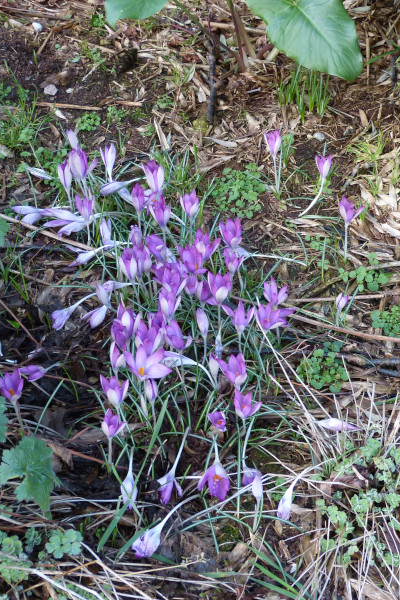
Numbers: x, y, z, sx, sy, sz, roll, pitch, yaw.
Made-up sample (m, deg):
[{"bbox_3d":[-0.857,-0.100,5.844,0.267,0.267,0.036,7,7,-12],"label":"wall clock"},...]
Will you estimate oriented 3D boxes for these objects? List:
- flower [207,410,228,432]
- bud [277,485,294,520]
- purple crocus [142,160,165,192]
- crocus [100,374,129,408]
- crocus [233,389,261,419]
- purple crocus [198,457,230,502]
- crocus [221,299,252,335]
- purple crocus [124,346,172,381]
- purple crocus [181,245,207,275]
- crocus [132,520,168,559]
[{"bbox_3d":[0.021,0.145,1.102,0.024,0.024,0.034,5,2,6],"label":"flower"},{"bbox_3d":[0.096,0.228,1.040,0.017,0.041,0.017,21,0,6],"label":"bud"},{"bbox_3d":[-0.068,-0.182,1.360,0.031,0.043,0.031,0,43,0],"label":"purple crocus"},{"bbox_3d":[-0.099,0.106,1.070,0.033,0.039,0.032,0,43,0],"label":"crocus"},{"bbox_3d":[0.055,0.122,1.094,0.033,0.044,0.033,2,53,-2],"label":"crocus"},{"bbox_3d":[0.017,0.205,1.057,0.036,0.034,0.047,-3,75,-1],"label":"purple crocus"},{"bbox_3d":[0.048,0.023,1.193,0.037,0.044,0.036,0,42,0],"label":"crocus"},{"bbox_3d":[-0.060,0.075,1.090,0.055,0.035,0.050,0,43,0],"label":"purple crocus"},{"bbox_3d":[-0.009,-0.057,1.293,0.036,0.044,0.036,0,51,0],"label":"purple crocus"},{"bbox_3d":[-0.054,0.261,1.011,0.041,0.027,0.025,-52,30,-3],"label":"crocus"}]

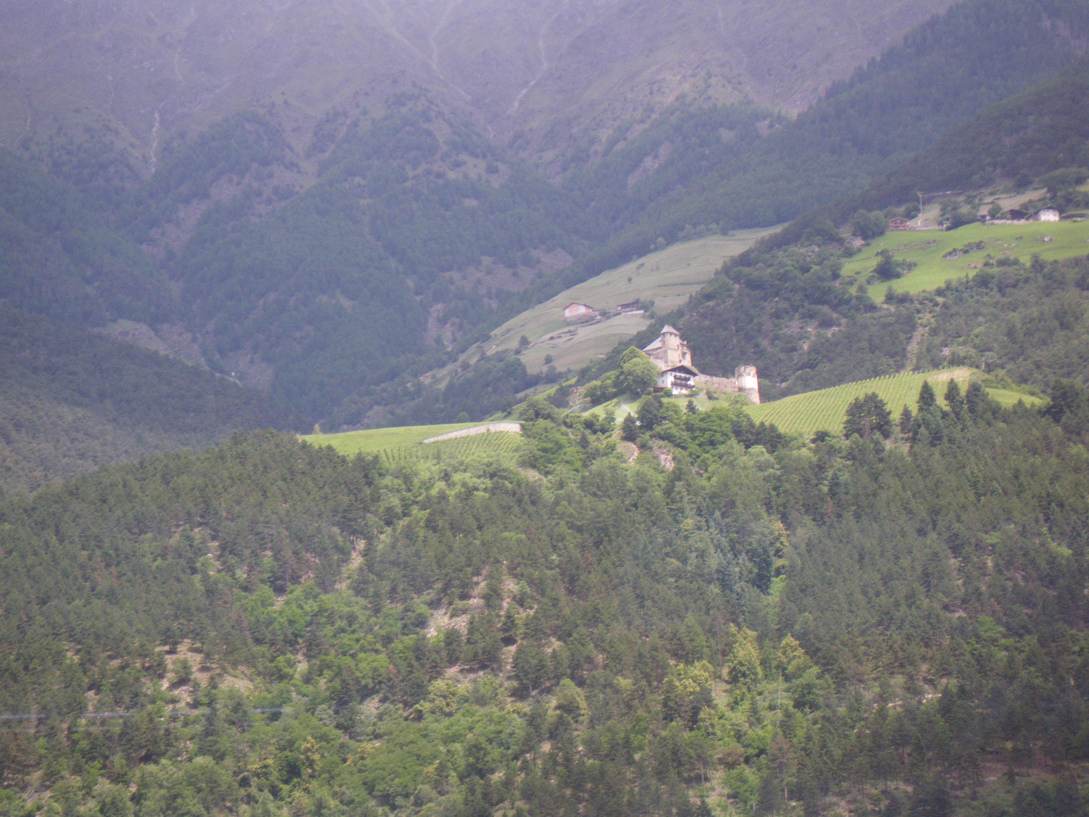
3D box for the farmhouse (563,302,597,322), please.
[{"bbox_3d":[20.740,-56.050,2100.000,16.000,10.000,15.000,-4,-13,10],"label":"farmhouse"}]

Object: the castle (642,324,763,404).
[{"bbox_3d":[61.710,-17.320,1430.000,42.000,32.000,25.000,4,-14,-22],"label":"castle"}]

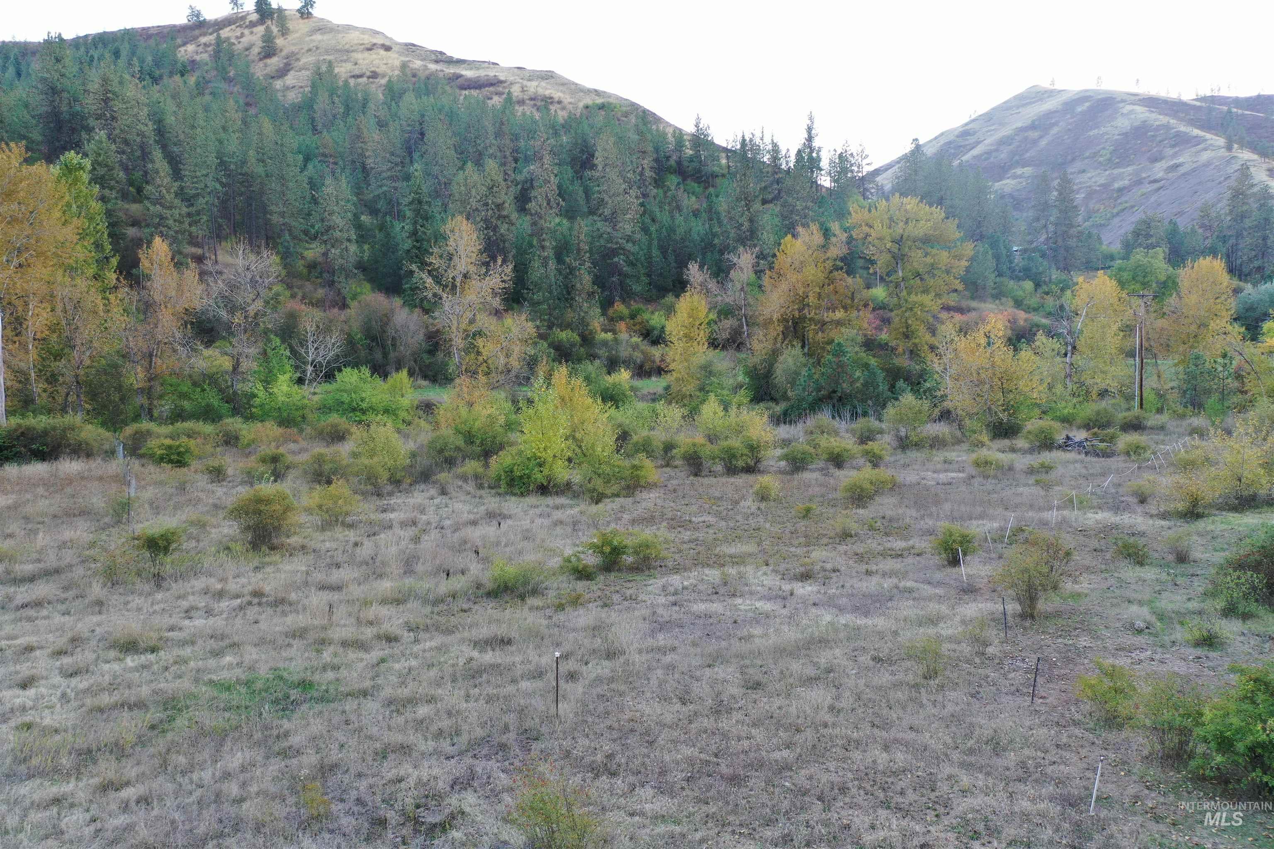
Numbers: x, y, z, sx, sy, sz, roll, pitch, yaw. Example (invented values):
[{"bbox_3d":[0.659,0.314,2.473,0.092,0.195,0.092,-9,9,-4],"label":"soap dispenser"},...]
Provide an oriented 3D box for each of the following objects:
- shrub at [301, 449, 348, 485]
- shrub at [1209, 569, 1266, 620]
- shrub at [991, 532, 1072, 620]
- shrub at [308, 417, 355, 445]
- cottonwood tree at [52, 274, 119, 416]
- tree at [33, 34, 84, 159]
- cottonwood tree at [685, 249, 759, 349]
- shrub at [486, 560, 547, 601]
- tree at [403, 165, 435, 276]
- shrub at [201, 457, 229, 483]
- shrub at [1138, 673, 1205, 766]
[{"bbox_3d":[-15.774,2.135,50.000,2.314,1.840,2.198,0,5,0],"label":"shrub"},{"bbox_3d":[16.675,4.711,27.500,1.600,1.410,1.440,0,5,0],"label":"shrub"},{"bbox_3d":[11.114,4.240,27.905,2.299,2.521,2.184,2,6,22],"label":"shrub"},{"bbox_3d":[-21.357,0.452,69.254,3.270,1.820,2.940,0,7,0],"label":"shrub"},{"bbox_3d":[-48.982,-6.852,88.000,5.920,13.000,5.630,0,5,0],"label":"cottonwood tree"},{"bbox_3d":[-118.716,-66.669,203.237,10.620,26.040,10.300,0,8,0],"label":"tree"},{"bbox_3d":[12.978,-19.246,152.000,10.840,15.710,8.130,0,7,0],"label":"cottonwood tree"},{"bbox_3d":[-3.625,4.677,29.828,1.828,1.226,1.736,-1,6,-7],"label":"shrub"},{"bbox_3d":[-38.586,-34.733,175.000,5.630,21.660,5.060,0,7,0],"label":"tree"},{"bbox_3d":[-21.488,2.309,50.500,1.392,1.256,1.323,0,5,0],"label":"shrub"},{"bbox_3d":[11.261,6.196,20.876,1.410,1.870,1.360,0,8,0],"label":"shrub"}]

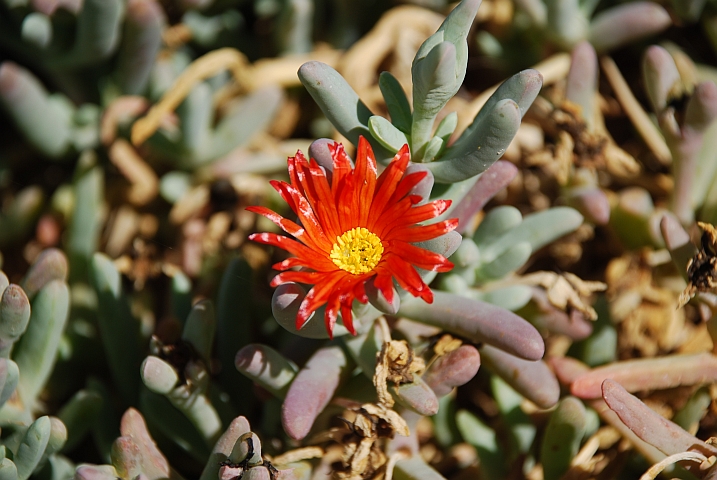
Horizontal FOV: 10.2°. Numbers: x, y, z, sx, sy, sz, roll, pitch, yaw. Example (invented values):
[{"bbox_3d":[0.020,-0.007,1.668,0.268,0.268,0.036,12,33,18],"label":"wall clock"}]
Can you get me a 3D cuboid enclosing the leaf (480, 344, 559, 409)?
[{"bbox_3d":[0.031,0.026,0.811,0.020,0.008,0.008,37,90,17],"label":"leaf"}]

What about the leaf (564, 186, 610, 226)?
[{"bbox_3d":[0.046,-0.008,0.810,0.006,0.005,0.015,-42,39,3],"label":"leaf"}]

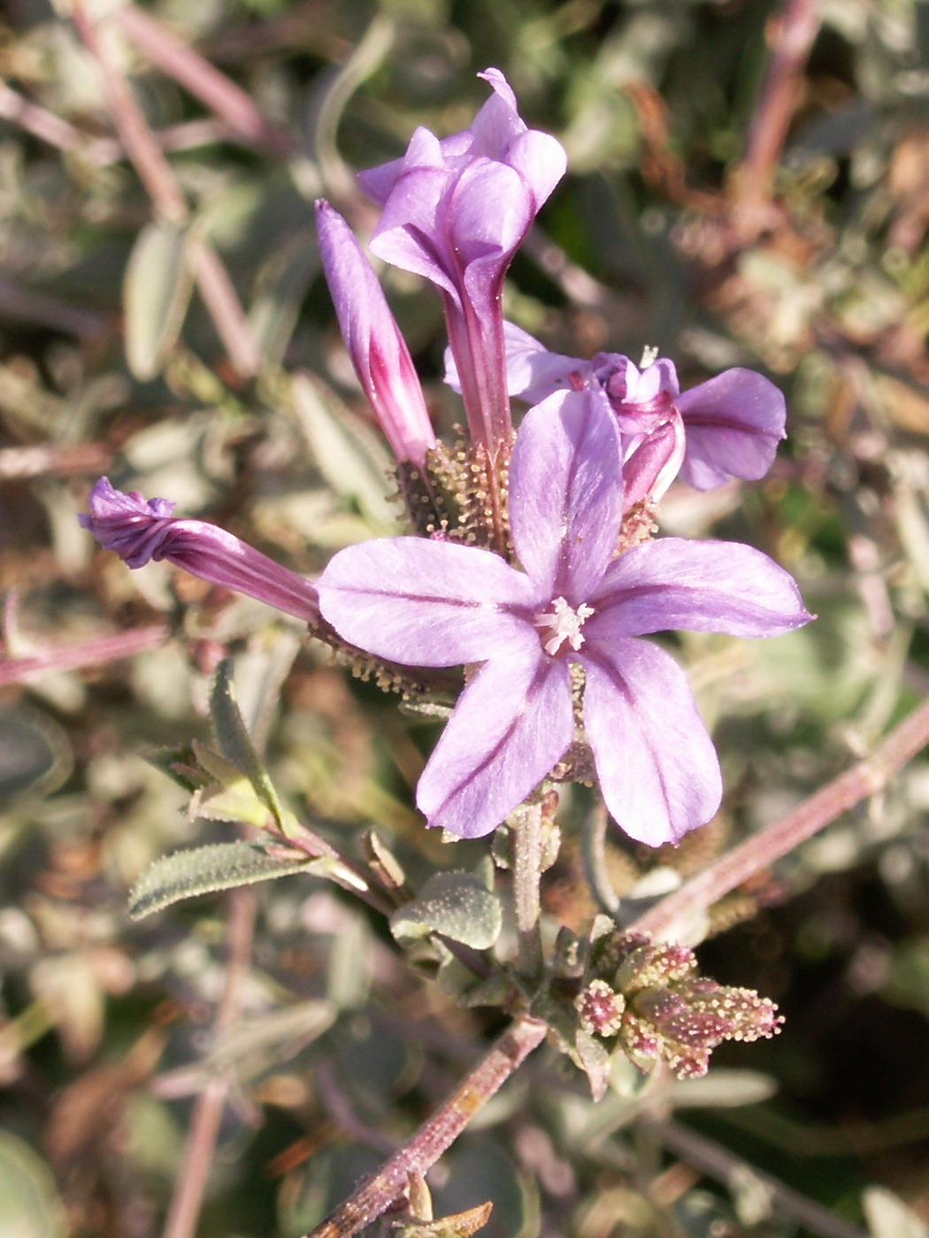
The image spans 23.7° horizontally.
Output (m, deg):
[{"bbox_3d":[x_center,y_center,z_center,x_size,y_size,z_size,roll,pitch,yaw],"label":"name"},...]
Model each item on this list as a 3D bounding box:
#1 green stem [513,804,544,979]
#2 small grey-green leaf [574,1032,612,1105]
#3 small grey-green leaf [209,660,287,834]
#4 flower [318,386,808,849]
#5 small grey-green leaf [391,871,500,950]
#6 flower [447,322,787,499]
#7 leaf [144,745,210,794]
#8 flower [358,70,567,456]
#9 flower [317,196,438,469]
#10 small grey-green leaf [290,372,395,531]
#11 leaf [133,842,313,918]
[{"bbox_3d":[0.003,0.015,0.119,0.002,0.009,0.002,0,3,0],"label":"green stem"},{"bbox_3d":[0.007,0.024,0.121,0.002,0.004,0.001,-11,0,-11],"label":"small grey-green leaf"},{"bbox_3d":[-0.012,0.007,0.119,0.002,0.009,0.002,-18,7,35],"label":"small grey-green leaf"},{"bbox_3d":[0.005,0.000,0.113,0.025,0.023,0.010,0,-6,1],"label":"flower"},{"bbox_3d":[-0.001,0.015,0.117,0.006,0.003,0.004,0,37,0],"label":"small grey-green leaf"},{"bbox_3d":[0.009,-0.012,0.124,0.019,0.008,0.012,7,8,1],"label":"flower"},{"bbox_3d":[-0.016,0.008,0.123,0.004,0.002,0.002,29,19,8],"label":"leaf"},{"bbox_3d":[0.000,-0.019,0.117,0.010,0.020,0.009,-3,0,0],"label":"flower"},{"bbox_3d":[-0.005,-0.015,0.118,0.004,0.015,0.003,-21,0,0],"label":"flower"},{"bbox_3d":[-0.007,-0.010,0.136,0.004,0.011,0.002,-29,-6,-15],"label":"small grey-green leaf"},{"bbox_3d":[-0.013,0.014,0.117,0.009,0.002,0.003,-14,30,-1],"label":"leaf"}]

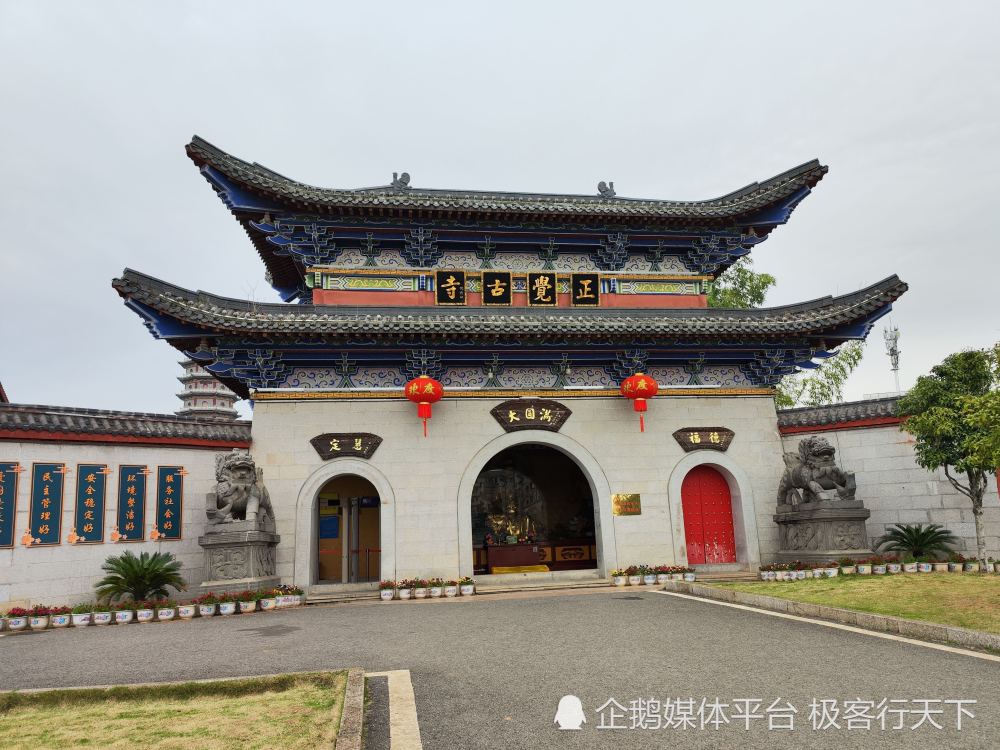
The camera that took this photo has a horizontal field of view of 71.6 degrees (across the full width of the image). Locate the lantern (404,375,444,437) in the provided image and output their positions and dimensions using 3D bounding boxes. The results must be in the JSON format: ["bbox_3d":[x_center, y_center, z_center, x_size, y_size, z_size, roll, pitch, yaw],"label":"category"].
[{"bbox_3d":[-1.651,0.678,15.212,0.827,1.333,0.827,-1,-12,-7],"label":"lantern"}]

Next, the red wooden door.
[{"bbox_3d":[4.900,3.317,16.531,1.490,2.307,0.120,-1,-12,-7],"label":"red wooden door"}]

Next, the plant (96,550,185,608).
[{"bbox_3d":[-6.434,3.678,12.425,1.621,1.073,1.621,-12,-15,40],"label":"plant"}]

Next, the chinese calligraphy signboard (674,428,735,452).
[{"bbox_3d":[4.817,1.534,16.372,1.552,0.593,0.100,-1,-12,-7],"label":"chinese calligraphy signboard"}]

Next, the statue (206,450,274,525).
[{"bbox_3d":[-5.171,2.234,13.815,1.050,1.415,1.400,-1,-12,-4],"label":"statue"}]

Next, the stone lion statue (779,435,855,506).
[{"bbox_3d":[6.994,2.124,15.321,1.050,1.485,1.400,1,-12,-12],"label":"stone lion statue"}]

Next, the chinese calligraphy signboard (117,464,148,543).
[{"bbox_3d":[-6.888,2.398,12.969,0.060,1.418,0.523,-12,-15,40],"label":"chinese calligraphy signboard"}]

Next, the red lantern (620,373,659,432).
[{"bbox_3d":[3.182,0.620,15.814,0.859,1.330,0.859,-1,-12,-7],"label":"red lantern"}]

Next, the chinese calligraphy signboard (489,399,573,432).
[{"bbox_3d":[0.728,0.945,16.025,1.919,0.821,0.100,-1,-12,-7],"label":"chinese calligraphy signboard"}]

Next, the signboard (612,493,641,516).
[{"bbox_3d":[2.889,2.968,15.836,0.658,0.493,0.040,-1,-12,-7],"label":"signboard"}]

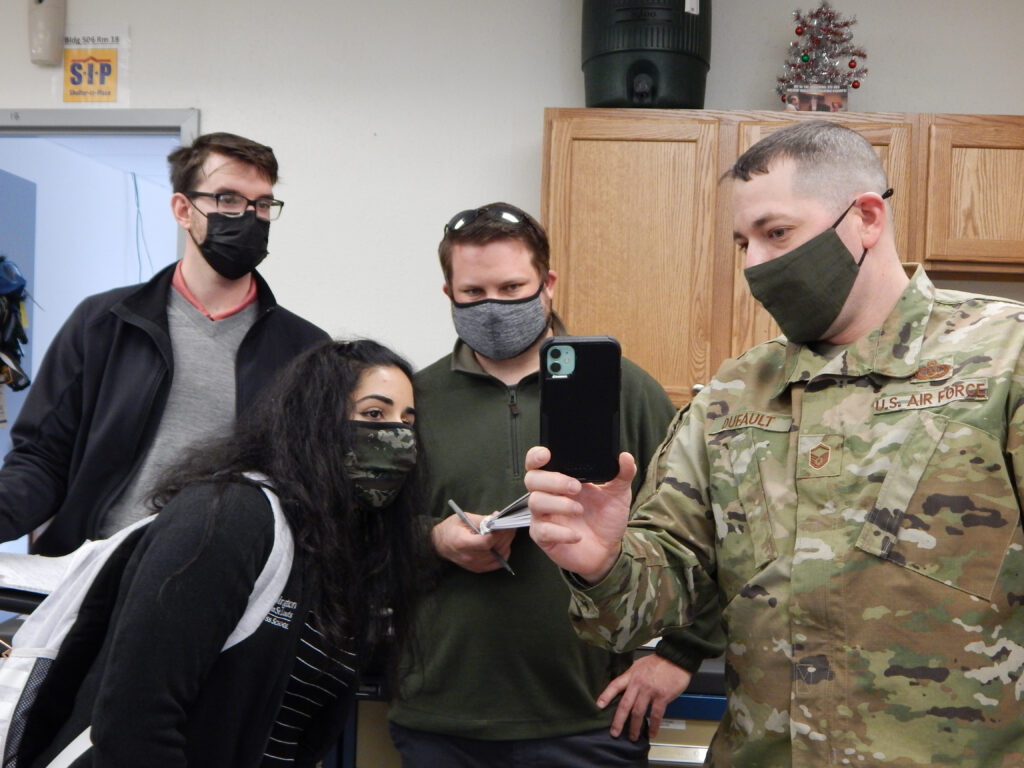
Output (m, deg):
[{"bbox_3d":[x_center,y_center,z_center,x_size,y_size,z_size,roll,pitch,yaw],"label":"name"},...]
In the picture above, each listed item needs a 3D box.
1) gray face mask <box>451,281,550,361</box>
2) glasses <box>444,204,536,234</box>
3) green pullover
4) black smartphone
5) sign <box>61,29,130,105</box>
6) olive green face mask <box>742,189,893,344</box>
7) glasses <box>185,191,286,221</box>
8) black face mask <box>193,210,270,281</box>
[{"bbox_3d":[-0.020,-0.092,2.010,0.150,0.110,0.095,-5,13,6],"label":"gray face mask"},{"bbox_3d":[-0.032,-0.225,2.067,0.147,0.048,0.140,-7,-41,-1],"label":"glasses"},{"bbox_3d":[0.072,0.242,2.060,0.540,0.645,0.330,2,1,6],"label":"green pullover"},{"bbox_3d":[0.070,0.027,1.305,0.082,0.157,0.012,0,20,0],"label":"black smartphone"},{"bbox_3d":[-1.154,-0.874,3.500,0.205,0.230,0.008,2,1,5],"label":"sign"},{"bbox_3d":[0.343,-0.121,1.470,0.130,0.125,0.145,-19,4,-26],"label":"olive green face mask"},{"bbox_3d":[-0.492,-0.309,2.210,0.142,0.045,0.145,1,7,-44],"label":"glasses"},{"bbox_3d":[-0.462,-0.236,2.170,0.132,0.120,0.090,1,9,-44],"label":"black face mask"}]

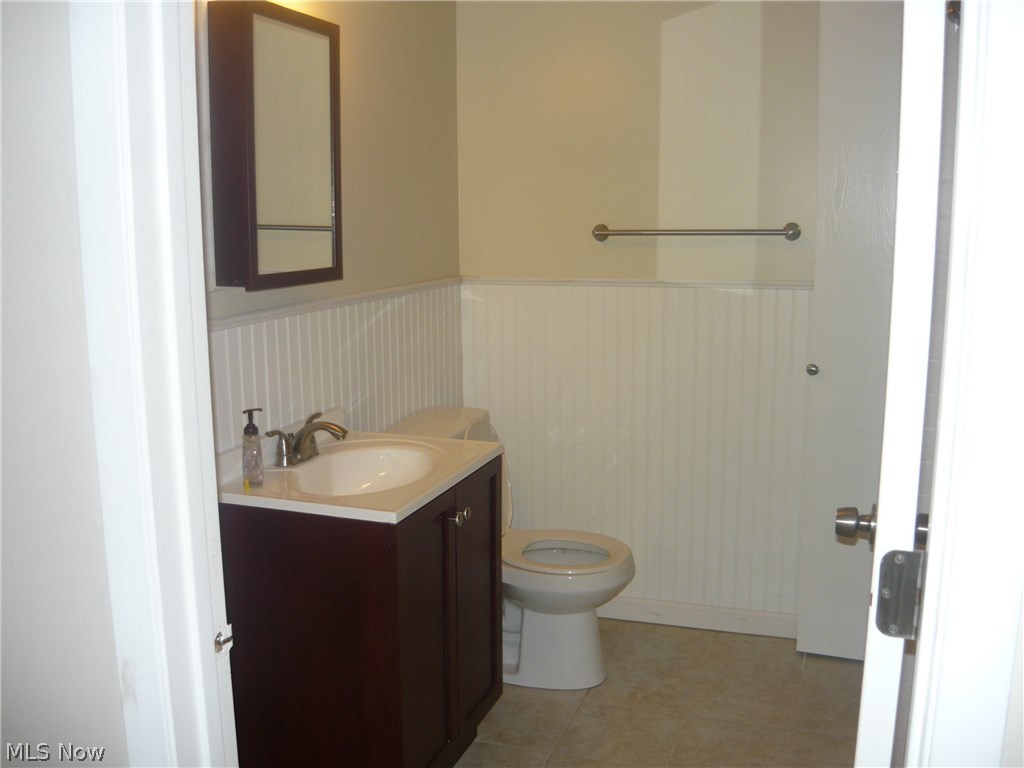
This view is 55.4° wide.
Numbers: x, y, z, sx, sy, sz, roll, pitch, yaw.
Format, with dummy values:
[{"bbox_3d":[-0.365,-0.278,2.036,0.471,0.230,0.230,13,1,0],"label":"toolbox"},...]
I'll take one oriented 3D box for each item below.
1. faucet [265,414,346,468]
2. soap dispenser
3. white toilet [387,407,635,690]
[{"bbox_3d":[-0.468,0.138,2.328,0.175,0.100,0.240,3,10,19],"label":"faucet"},{"bbox_3d":[-0.563,0.138,2.119,0.053,0.170,0.051,-4,10,-22],"label":"soap dispenser"},{"bbox_3d":[0.011,0.520,3.014,0.745,0.780,0.470,3,10,19],"label":"white toilet"}]

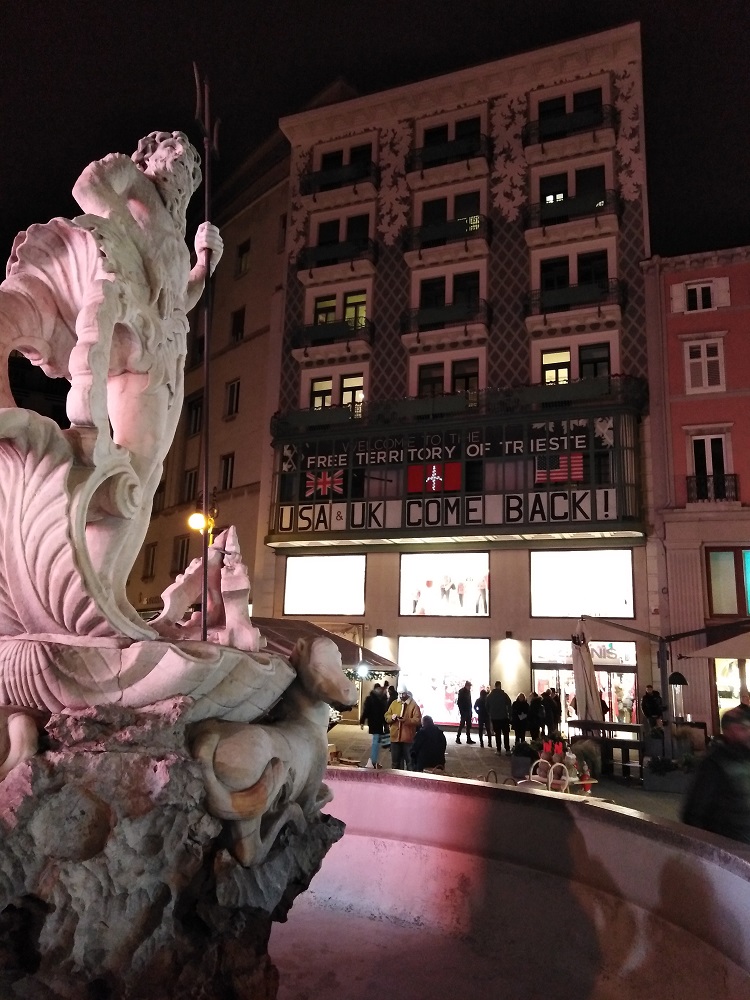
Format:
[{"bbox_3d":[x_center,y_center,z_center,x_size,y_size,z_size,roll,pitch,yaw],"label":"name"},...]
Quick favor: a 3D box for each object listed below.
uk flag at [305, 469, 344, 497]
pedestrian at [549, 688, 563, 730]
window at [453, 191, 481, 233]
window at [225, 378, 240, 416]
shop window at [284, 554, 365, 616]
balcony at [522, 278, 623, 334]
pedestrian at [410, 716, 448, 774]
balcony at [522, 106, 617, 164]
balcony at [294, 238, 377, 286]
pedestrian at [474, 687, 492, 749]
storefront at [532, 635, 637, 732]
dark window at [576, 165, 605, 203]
[{"bbox_3d":[-1.811,-0.590,26.017,1.481,0.973,0.050,-3,-13,21],"label":"uk flag"},{"bbox_3d":[5.181,6.238,20.729,0.480,1.660,0.350,-1,-12,14],"label":"pedestrian"},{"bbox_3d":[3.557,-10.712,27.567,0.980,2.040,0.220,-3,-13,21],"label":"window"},{"bbox_3d":[-6.367,-4.557,32.267,0.200,1.650,1.100,12,-16,-41],"label":"window"},{"bbox_3d":[-1.862,3.193,27.190,3.343,2.261,0.200,-3,-13,21],"label":"shop window"},{"bbox_3d":[6.731,-6.510,24.656,3.090,1.330,1.000,-3,-13,21],"label":"balcony"},{"bbox_3d":[1.028,4.856,13.907,0.640,1.328,0.660,5,-12,-15],"label":"pedestrian"},{"bbox_3d":[7.001,-13.157,26.052,3.204,1.248,0.864,-3,-13,22],"label":"balcony"},{"bbox_3d":[-1.498,-9.338,28.630,3.100,1.210,1.000,-3,-13,21],"label":"balcony"},{"bbox_3d":[3.091,6.192,20.564,0.520,1.630,0.360,-2,-13,20],"label":"pedestrian"},{"bbox_3d":[6.614,5.982,22.797,3.267,3.146,0.450,-3,-13,21],"label":"storefront"},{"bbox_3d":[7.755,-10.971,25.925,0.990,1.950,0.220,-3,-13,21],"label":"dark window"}]

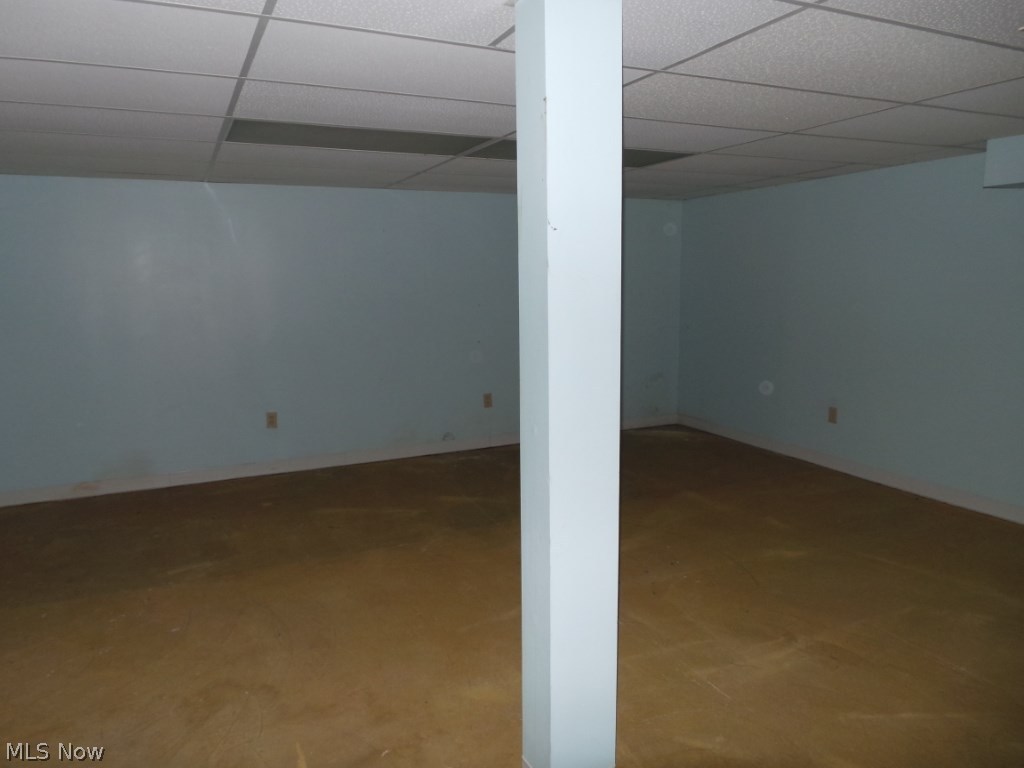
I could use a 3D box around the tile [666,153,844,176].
[{"bbox_3d":[1.457,-1.404,4.355,1.210,0.020,0.602,-6,11,-25],"label":"tile"}]

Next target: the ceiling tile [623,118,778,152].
[{"bbox_3d":[0.628,-1.211,3.290,1.210,0.020,0.602,-6,11,-25],"label":"ceiling tile"}]

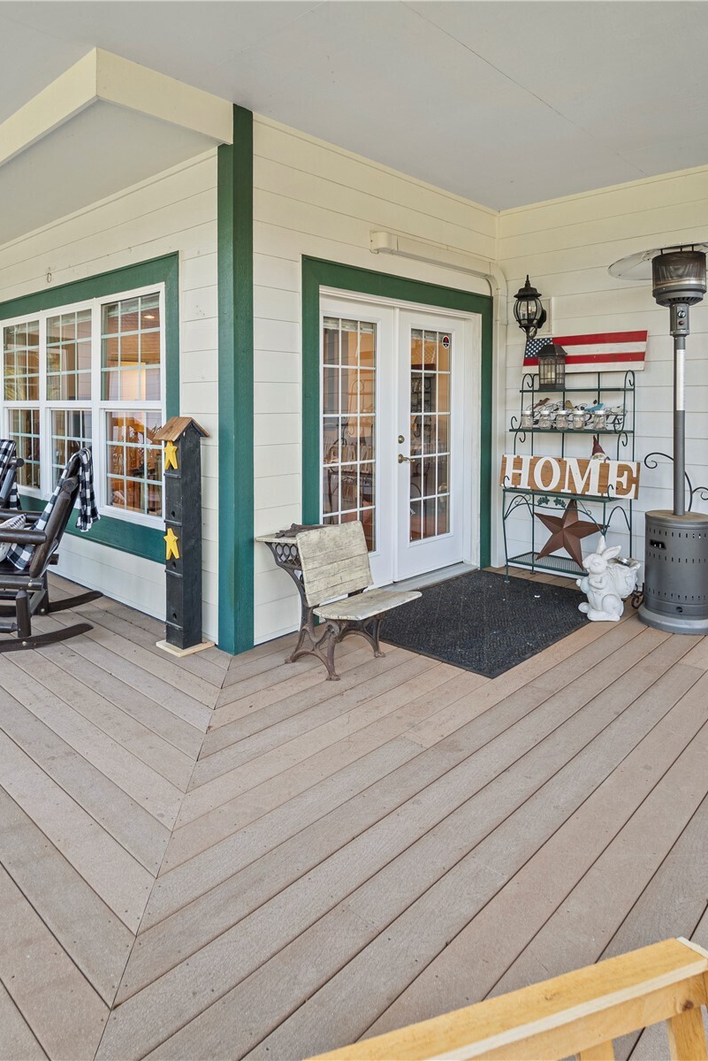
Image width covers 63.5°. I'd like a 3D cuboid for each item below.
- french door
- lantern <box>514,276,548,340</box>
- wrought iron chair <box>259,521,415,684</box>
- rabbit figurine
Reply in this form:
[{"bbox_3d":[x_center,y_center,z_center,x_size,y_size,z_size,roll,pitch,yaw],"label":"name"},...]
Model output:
[{"bbox_3d":[0.386,-0.626,4.210,1.720,2.100,0.120,-7,10,-44],"label":"french door"},{"bbox_3d":[1.417,-1.780,4.586,0.290,0.530,0.230,-6,9,-43],"label":"lantern"},{"bbox_3d":[-0.075,0.341,3.094,0.640,0.750,0.550,6,9,42],"label":"wrought iron chair"},{"bbox_3d":[1.624,0.323,3.713,0.360,0.530,0.280,-3,7,-25],"label":"rabbit figurine"}]

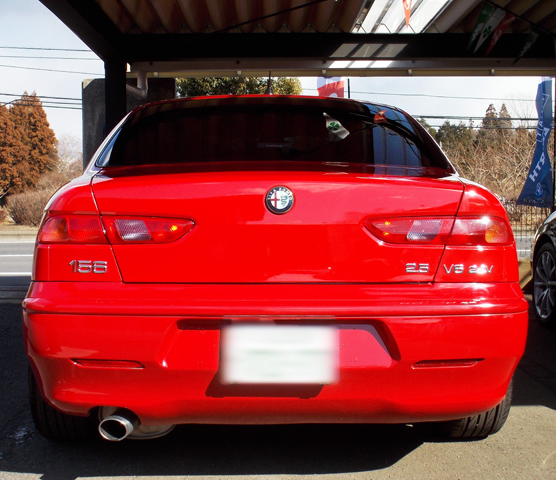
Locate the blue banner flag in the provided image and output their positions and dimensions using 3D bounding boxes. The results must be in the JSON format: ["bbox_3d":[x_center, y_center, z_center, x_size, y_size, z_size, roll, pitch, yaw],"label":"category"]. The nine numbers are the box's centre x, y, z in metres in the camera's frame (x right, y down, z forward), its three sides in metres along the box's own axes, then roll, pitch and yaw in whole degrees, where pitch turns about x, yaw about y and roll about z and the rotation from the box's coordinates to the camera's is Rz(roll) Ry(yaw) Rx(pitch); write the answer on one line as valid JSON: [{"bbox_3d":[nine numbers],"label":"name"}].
[{"bbox_3d":[2.980,-1.200,9.600,0.460,1.620,0.160,1,3,14],"label":"blue banner flag"}]

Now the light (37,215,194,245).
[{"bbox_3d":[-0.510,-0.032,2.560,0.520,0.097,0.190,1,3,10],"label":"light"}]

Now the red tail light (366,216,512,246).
[{"bbox_3d":[0.510,-0.027,2.580,0.520,0.097,0.190,0,3,-11],"label":"red tail light"}]

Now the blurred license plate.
[{"bbox_3d":[0.007,0.323,2.355,0.330,0.165,0.025,0,3,-1],"label":"blurred license plate"}]

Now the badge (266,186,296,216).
[{"bbox_3d":[0.007,-0.115,2.420,0.081,0.081,0.015,0,-7,-1],"label":"badge"}]

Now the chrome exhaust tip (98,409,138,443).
[{"bbox_3d":[-0.482,0.565,2.500,0.095,0.072,0.115,0,3,5],"label":"chrome exhaust tip"}]

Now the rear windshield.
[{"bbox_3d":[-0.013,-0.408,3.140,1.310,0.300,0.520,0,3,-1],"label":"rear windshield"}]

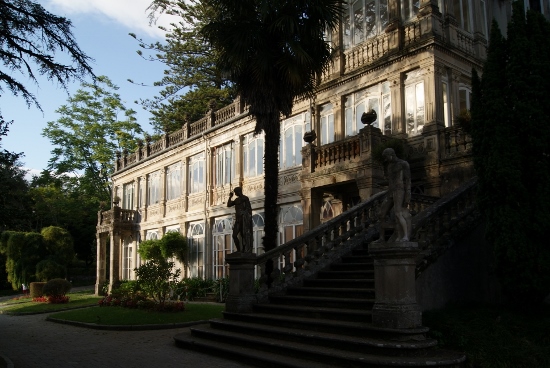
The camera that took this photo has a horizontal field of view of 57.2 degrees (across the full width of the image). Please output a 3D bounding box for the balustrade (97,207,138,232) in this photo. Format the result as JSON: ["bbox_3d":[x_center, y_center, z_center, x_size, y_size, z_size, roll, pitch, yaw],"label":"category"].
[{"bbox_3d":[-11.714,2.585,37.091,1.650,1.350,3.300,6,-12,-37],"label":"balustrade"}]

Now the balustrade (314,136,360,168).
[{"bbox_3d":[2.245,-1.004,17.604,0.320,0.860,2.350,6,-12,-37],"label":"balustrade"}]

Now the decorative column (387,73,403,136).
[{"bbox_3d":[4.342,-2.756,17.976,0.300,2.270,0.560,6,-12,-37],"label":"decorative column"}]

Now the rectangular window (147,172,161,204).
[{"bbox_3d":[-8.559,0.317,35.688,0.204,2.326,2.318,7,-12,-36],"label":"rectangular window"}]

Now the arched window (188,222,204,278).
[{"bbox_3d":[-4.587,3.967,29.747,0.204,3.621,2.082,7,-12,-36],"label":"arched window"}]

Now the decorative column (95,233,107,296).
[{"bbox_3d":[-12.838,5.912,37.254,0.612,4.590,0.612,7,-12,-36],"label":"decorative column"}]

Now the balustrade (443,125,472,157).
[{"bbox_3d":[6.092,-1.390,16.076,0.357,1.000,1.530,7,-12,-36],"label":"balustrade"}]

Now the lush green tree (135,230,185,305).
[{"bbox_3d":[-6.132,4.509,26.823,2.322,3.641,2.580,7,-12,-36],"label":"lush green tree"}]

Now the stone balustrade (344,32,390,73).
[{"bbox_3d":[3.534,-4.961,19.419,0.300,0.830,2.360,6,-12,-37],"label":"stone balustrade"}]

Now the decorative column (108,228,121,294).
[{"bbox_3d":[-11.068,5.462,34.927,0.612,4.641,0.612,7,-12,-36],"label":"decorative column"}]

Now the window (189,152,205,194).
[{"bbox_3d":[-4.710,-0.586,30.617,0.204,2.326,2.145,7,-12,-36],"label":"window"}]

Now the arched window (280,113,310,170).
[{"bbox_3d":[0.885,-1.908,23.247,0.204,2.407,2.382,7,-12,-36],"label":"arched window"}]

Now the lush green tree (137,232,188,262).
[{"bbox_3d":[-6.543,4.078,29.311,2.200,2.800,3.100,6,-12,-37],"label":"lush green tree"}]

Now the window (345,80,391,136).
[{"bbox_3d":[3.572,-2.530,19.158,0.220,2.250,2.250,6,-12,-37],"label":"window"}]

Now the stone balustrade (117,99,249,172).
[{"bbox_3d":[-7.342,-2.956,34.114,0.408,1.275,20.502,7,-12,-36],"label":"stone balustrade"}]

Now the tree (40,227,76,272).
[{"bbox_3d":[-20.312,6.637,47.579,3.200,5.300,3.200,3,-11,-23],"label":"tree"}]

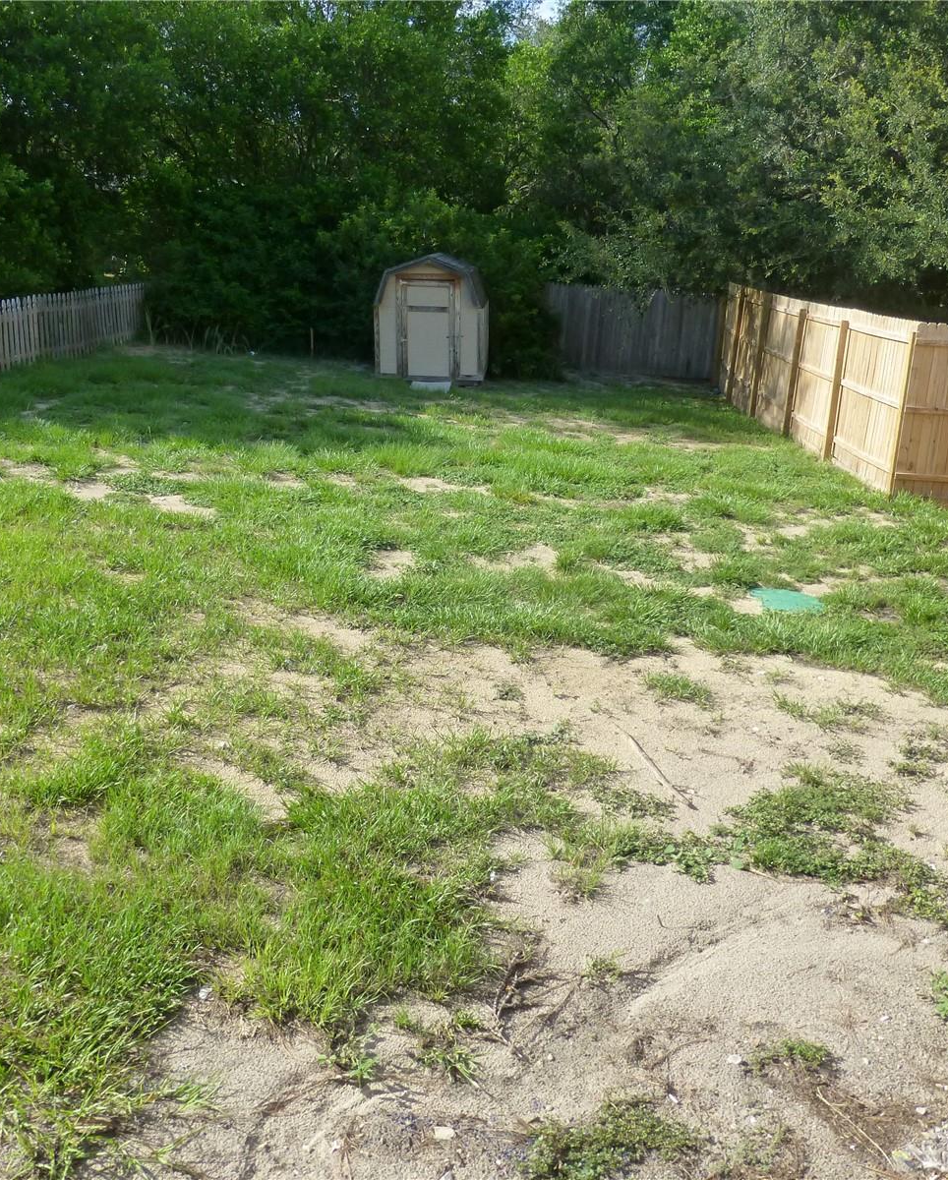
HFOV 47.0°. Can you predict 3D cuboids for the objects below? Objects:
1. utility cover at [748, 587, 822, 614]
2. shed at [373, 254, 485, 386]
[{"bbox_3d":[2.375,0.088,8.335,0.610,0.050,0.610,3,18,3],"label":"utility cover"},{"bbox_3d":[-0.766,-5.322,21.275,2.020,2.270,2.300,3,18,3],"label":"shed"}]

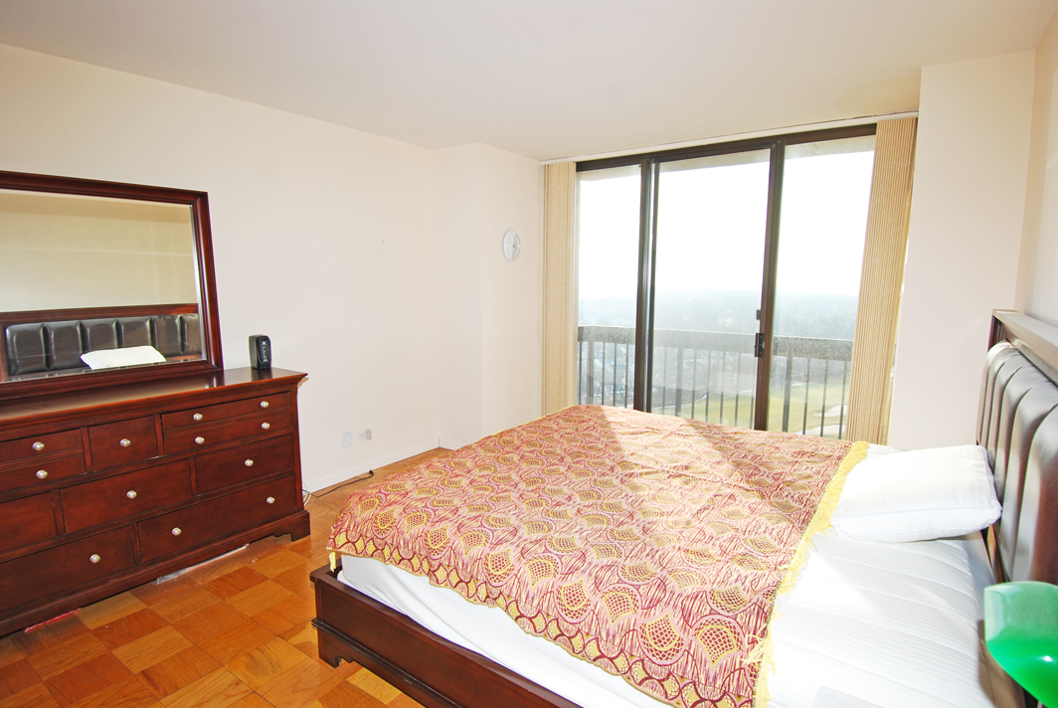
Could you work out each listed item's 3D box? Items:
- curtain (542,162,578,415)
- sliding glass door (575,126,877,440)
[{"bbox_3d":[0.278,-0.448,4.618,0.350,2.420,0.110,6,10,35],"label":"curtain"},{"bbox_3d":[1.278,-0.337,3.984,2.500,2.420,0.120,6,10,35],"label":"sliding glass door"}]

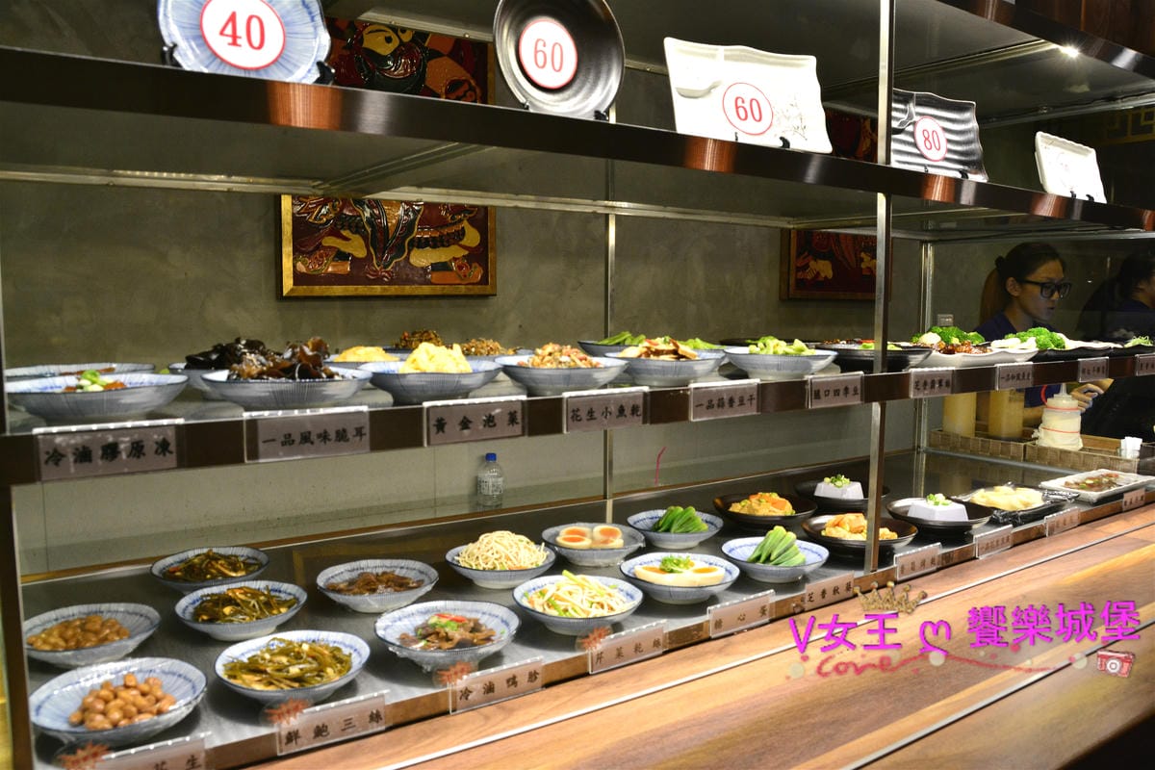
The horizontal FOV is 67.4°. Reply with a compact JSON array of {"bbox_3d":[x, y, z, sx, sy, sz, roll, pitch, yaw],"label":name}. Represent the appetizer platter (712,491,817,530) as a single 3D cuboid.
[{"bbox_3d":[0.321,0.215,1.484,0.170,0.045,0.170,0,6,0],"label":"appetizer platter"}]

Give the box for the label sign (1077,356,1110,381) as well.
[{"bbox_3d":[0.901,-0.027,1.512,0.106,0.038,0.010,-4,7,-33],"label":"label sign"}]

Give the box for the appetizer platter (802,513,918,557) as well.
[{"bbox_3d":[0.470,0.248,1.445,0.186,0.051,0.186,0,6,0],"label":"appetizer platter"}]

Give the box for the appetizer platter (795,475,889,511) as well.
[{"bbox_3d":[0.517,0.211,1.693,0.181,0.079,0.181,-4,7,-34],"label":"appetizer platter"}]

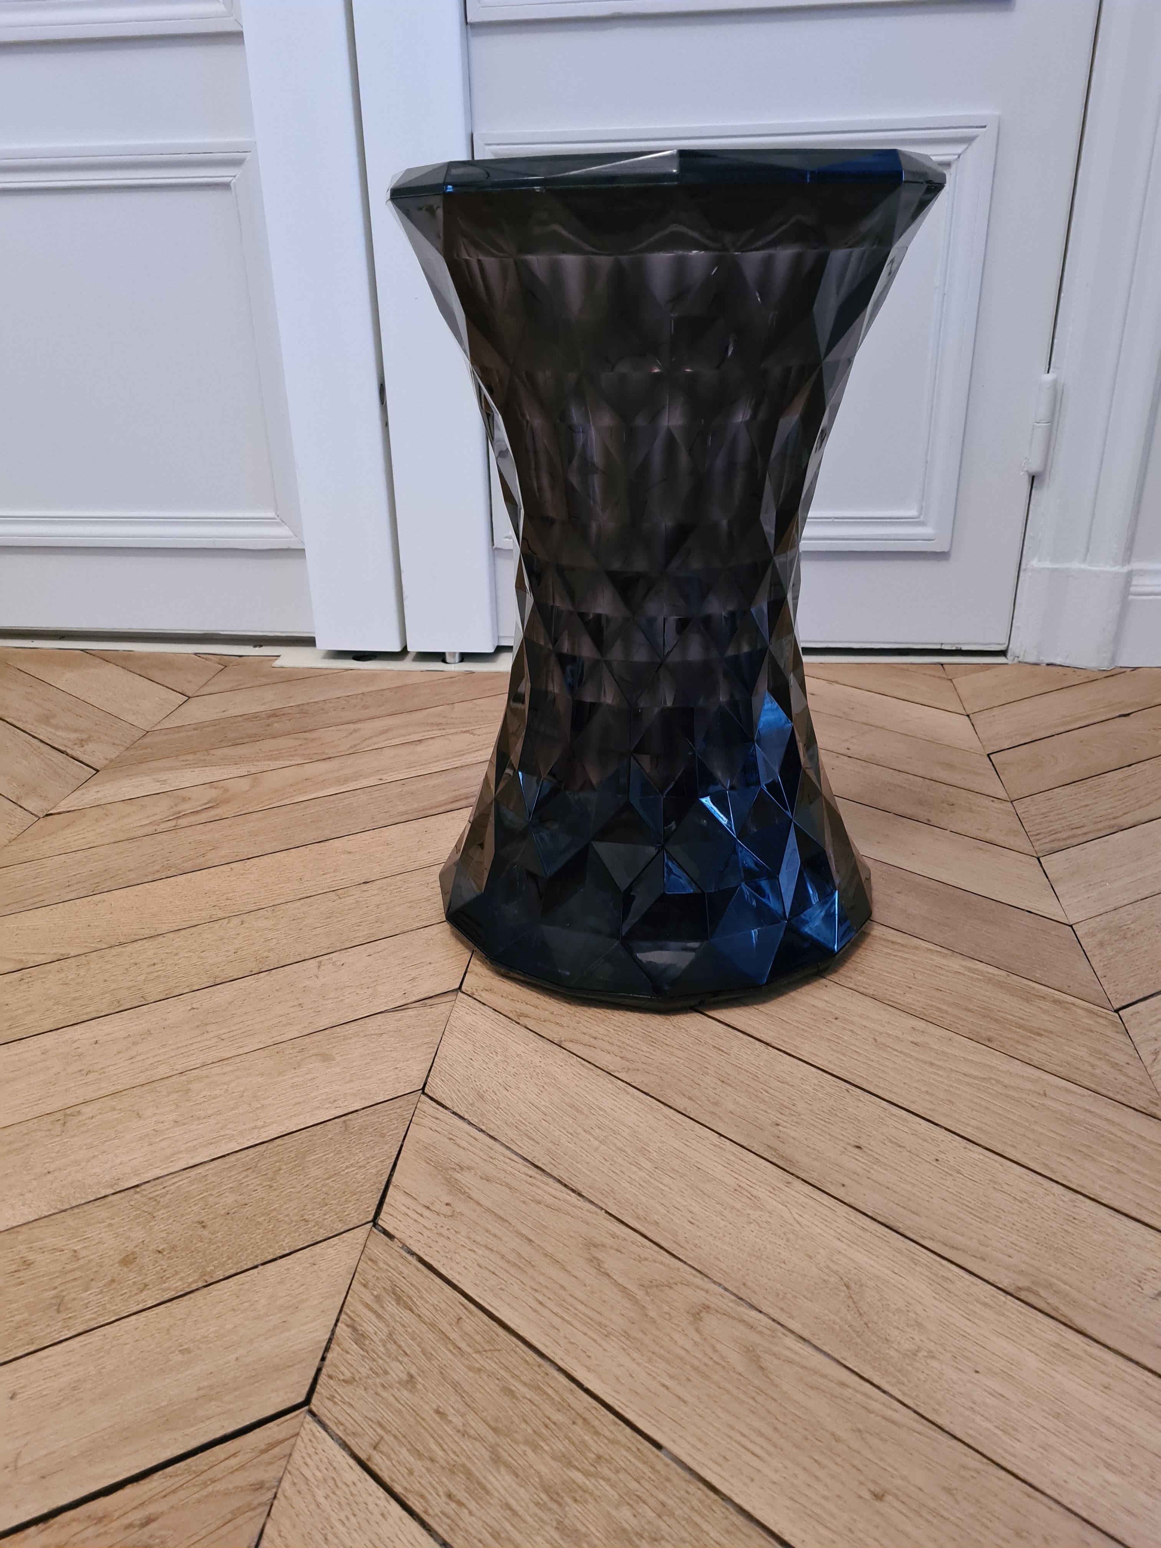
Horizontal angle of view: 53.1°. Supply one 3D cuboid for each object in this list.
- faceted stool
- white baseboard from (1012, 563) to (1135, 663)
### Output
[{"bbox_3d":[0.048,-0.125,0.722,0.300,0.450,0.300,-1,25,0],"label":"faceted stool"},{"bbox_3d":[0.496,-0.160,1.186,0.102,0.103,0.032,1,25,4],"label":"white baseboard"}]

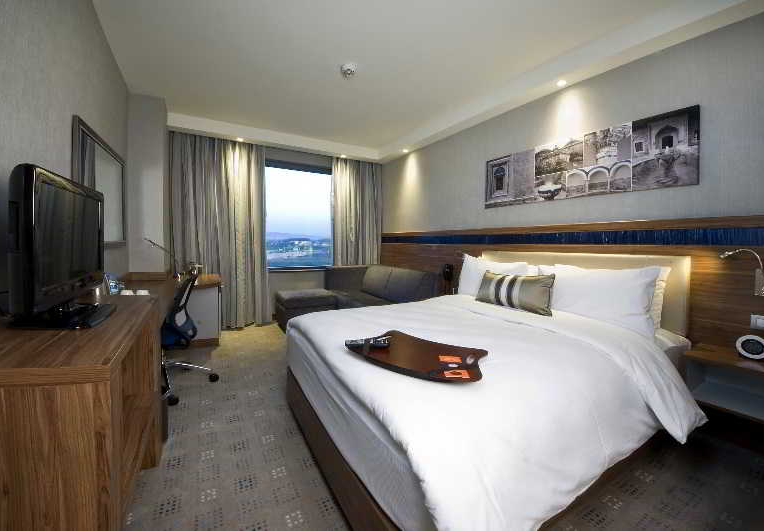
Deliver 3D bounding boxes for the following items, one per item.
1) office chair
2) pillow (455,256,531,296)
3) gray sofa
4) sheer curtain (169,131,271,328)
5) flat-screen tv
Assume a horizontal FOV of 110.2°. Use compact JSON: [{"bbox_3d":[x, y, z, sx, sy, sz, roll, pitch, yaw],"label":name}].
[{"bbox_3d":[-1.614,0.491,1.995,0.620,0.890,0.620,-1,4,-34],"label":"office chair"},{"bbox_3d":[0.982,0.127,2.447,0.170,0.450,0.640,23,-9,-33],"label":"pillow"},{"bbox_3d":[-0.401,0.465,3.559,1.580,0.840,1.720,-1,4,-34],"label":"gray sofa"},{"bbox_3d":[-2.045,-0.365,3.427,1.120,2.400,0.180,-1,4,-34],"label":"sheer curtain"},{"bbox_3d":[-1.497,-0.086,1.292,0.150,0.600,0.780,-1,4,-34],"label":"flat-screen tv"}]

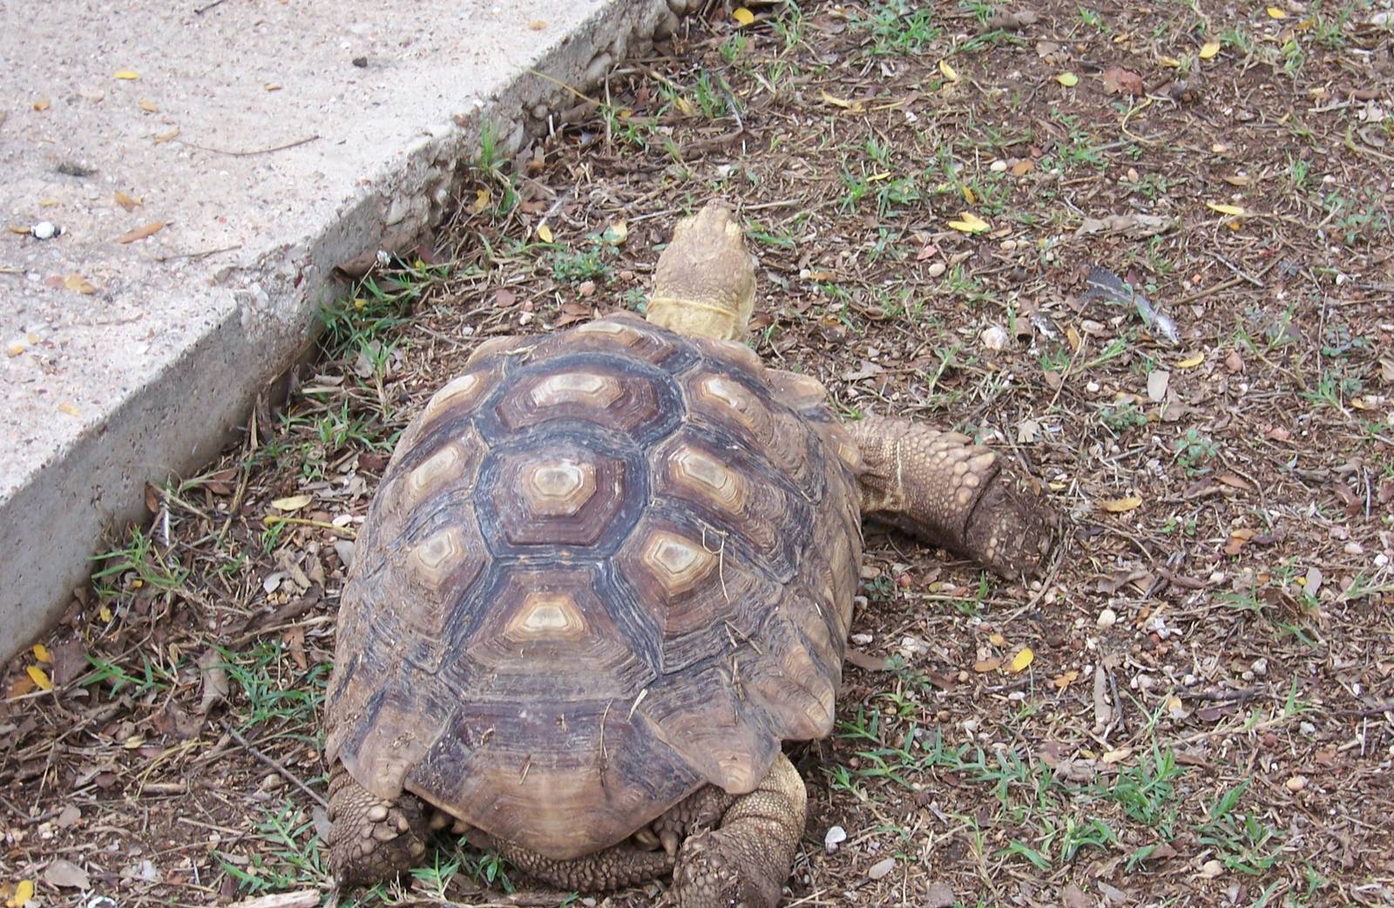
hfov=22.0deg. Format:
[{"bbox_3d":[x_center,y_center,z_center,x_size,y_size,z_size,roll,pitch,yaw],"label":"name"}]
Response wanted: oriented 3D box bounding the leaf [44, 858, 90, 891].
[{"bbox_3d":[-0.440,0.297,2.507,0.038,0.010,0.023,17,37,25],"label":"leaf"}]

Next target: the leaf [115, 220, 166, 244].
[{"bbox_3d":[-0.433,-0.173,2.794,0.043,0.006,0.011,-18,39,-23],"label":"leaf"}]

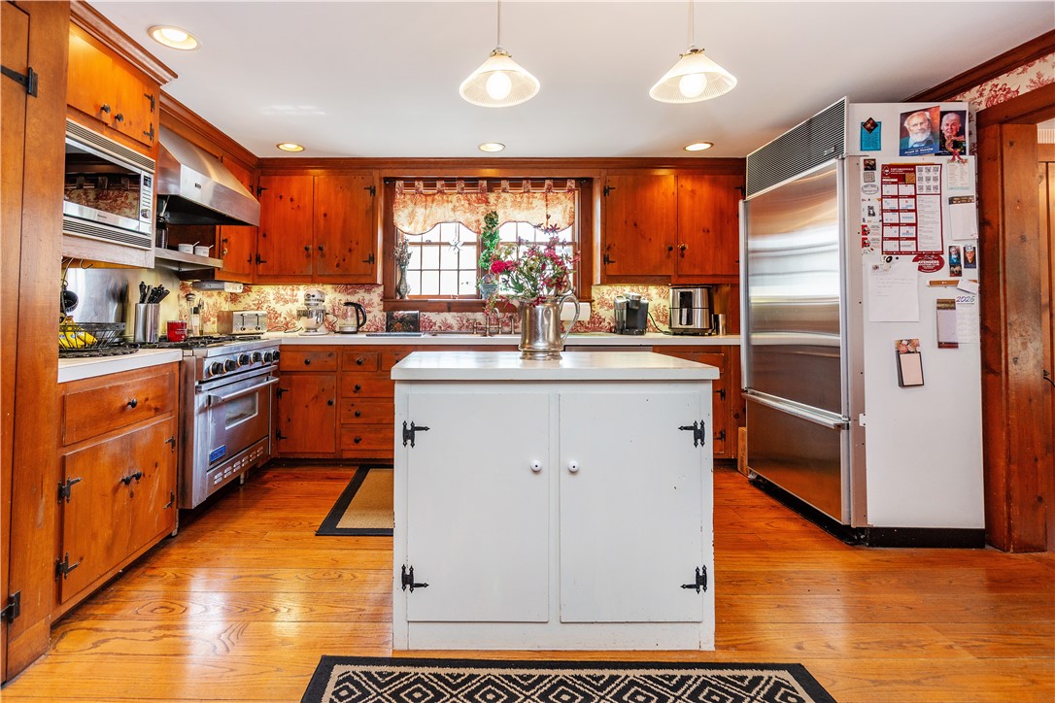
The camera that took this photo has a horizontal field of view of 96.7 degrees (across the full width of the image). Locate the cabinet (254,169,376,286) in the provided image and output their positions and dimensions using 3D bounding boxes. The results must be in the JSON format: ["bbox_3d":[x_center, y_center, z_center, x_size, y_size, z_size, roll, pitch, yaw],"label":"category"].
[{"bbox_3d":[-1.616,-0.955,3.715,0.934,0.860,0.330,0,2,-2],"label":"cabinet"}]

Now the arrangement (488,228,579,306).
[{"bbox_3d":[0.022,-0.321,1.770,0.330,0.285,0.290,0,2,0],"label":"arrangement"}]

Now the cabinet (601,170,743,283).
[{"bbox_3d":[1.115,-0.965,3.730,1.100,0.870,0.310,0,3,-2],"label":"cabinet"}]

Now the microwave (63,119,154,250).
[{"bbox_3d":[-1.886,-0.647,1.890,0.400,0.405,0.530,0,2,-6],"label":"microwave"}]

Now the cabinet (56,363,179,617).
[{"bbox_3d":[-1.995,0.495,1.950,0.580,0.860,0.740,0,3,-6],"label":"cabinet"}]

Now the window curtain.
[{"bbox_3d":[-0.350,-1.170,3.820,1.490,0.440,0.070,0,3,-2],"label":"window curtain"}]

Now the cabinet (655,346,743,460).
[{"bbox_3d":[1.147,0.336,3.540,0.610,0.800,0.600,0,2,-2],"label":"cabinet"}]

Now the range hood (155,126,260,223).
[{"bbox_3d":[-1.988,-0.991,2.630,0.600,0.440,0.820,0,2,-6],"label":"range hood"}]

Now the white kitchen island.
[{"bbox_3d":[0.075,0.508,1.800,1.040,0.880,0.560,0,3,-2],"label":"white kitchen island"}]

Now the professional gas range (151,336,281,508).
[{"bbox_3d":[-2.065,0.375,2.800,0.700,0.930,0.910,0,3,-6],"label":"professional gas range"}]

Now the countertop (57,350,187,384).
[{"bbox_3d":[-2.000,0.047,1.950,0.630,0.050,0.760,0,3,-6],"label":"countertop"}]

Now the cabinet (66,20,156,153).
[{"bbox_3d":[-2.020,-1.080,1.925,0.500,0.340,0.680,0,3,-6],"label":"cabinet"}]

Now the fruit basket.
[{"bbox_3d":[-1.862,-0.062,1.980,0.290,0.110,0.290,0,2,-6],"label":"fruit basket"}]

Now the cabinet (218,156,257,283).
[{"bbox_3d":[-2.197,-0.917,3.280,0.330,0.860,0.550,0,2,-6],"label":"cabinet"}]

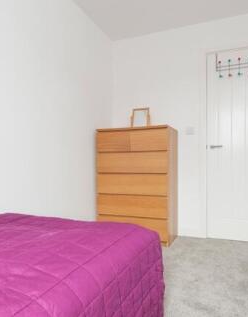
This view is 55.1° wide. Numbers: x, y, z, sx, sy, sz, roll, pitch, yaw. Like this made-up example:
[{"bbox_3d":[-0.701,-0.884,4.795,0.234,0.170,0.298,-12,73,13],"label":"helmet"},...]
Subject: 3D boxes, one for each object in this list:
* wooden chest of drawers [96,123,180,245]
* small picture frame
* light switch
[{"bbox_3d":[0.165,0.283,2.725,0.800,1.230,0.480,0,1,22],"label":"wooden chest of drawers"},{"bbox_3d":[0.186,-0.447,2.680,0.226,0.237,0.080,0,1,22],"label":"small picture frame"},{"bbox_3d":[0.757,-0.311,2.700,0.086,0.086,0.012,0,1,22],"label":"light switch"}]

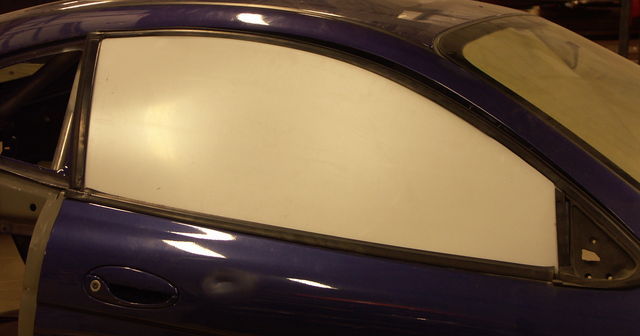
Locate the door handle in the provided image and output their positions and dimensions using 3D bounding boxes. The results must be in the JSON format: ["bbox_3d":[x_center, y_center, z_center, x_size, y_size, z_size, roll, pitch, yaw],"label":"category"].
[{"bbox_3d":[-0.349,0.220,2.840,0.197,0.074,0.040,6,14,19],"label":"door handle"}]

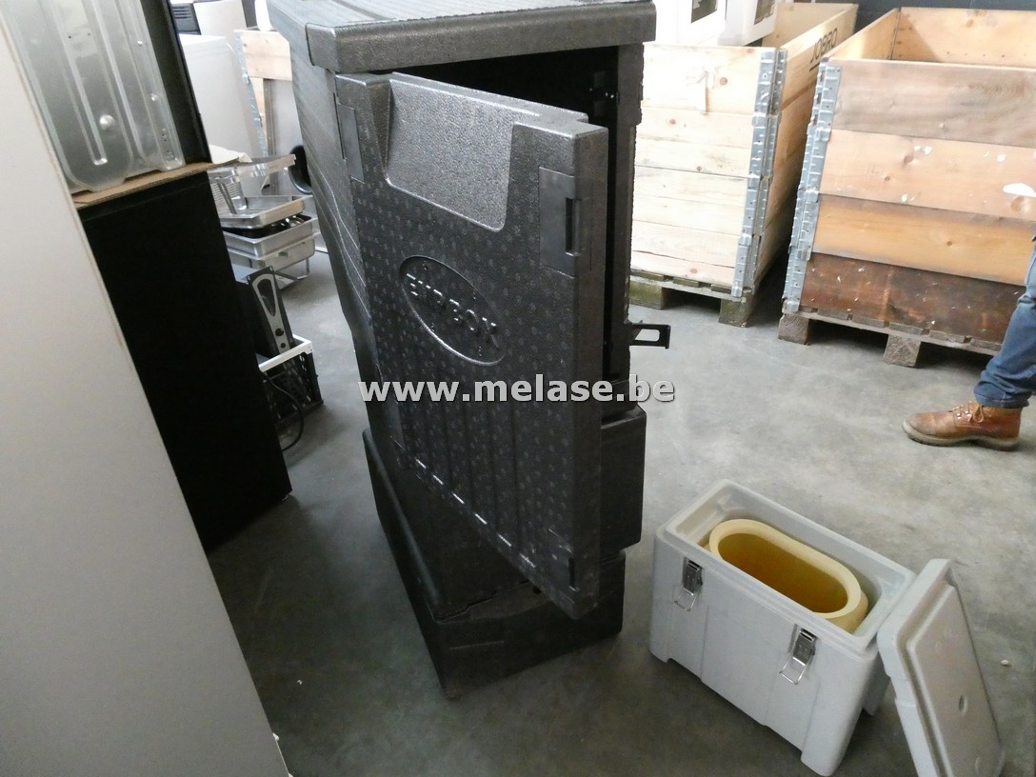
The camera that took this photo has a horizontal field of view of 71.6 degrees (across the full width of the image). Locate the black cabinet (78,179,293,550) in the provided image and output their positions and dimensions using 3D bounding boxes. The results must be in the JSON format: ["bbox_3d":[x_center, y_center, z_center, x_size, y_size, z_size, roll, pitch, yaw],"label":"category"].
[{"bbox_3d":[-1.005,-0.030,1.696,0.515,0.879,0.535,19,38,31],"label":"black cabinet"}]

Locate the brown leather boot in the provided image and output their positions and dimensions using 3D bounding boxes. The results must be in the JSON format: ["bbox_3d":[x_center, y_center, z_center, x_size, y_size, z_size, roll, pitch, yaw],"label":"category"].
[{"bbox_3d":[1.250,0.080,2.022,0.296,0.147,0.104,6,33,14],"label":"brown leather boot"}]

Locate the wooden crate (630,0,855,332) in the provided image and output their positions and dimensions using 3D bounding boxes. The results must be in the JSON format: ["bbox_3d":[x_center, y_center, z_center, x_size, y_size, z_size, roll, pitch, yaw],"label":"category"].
[{"bbox_3d":[0.792,-1.013,3.045,0.800,0.934,1.200,16,37,28],"label":"wooden crate"}]

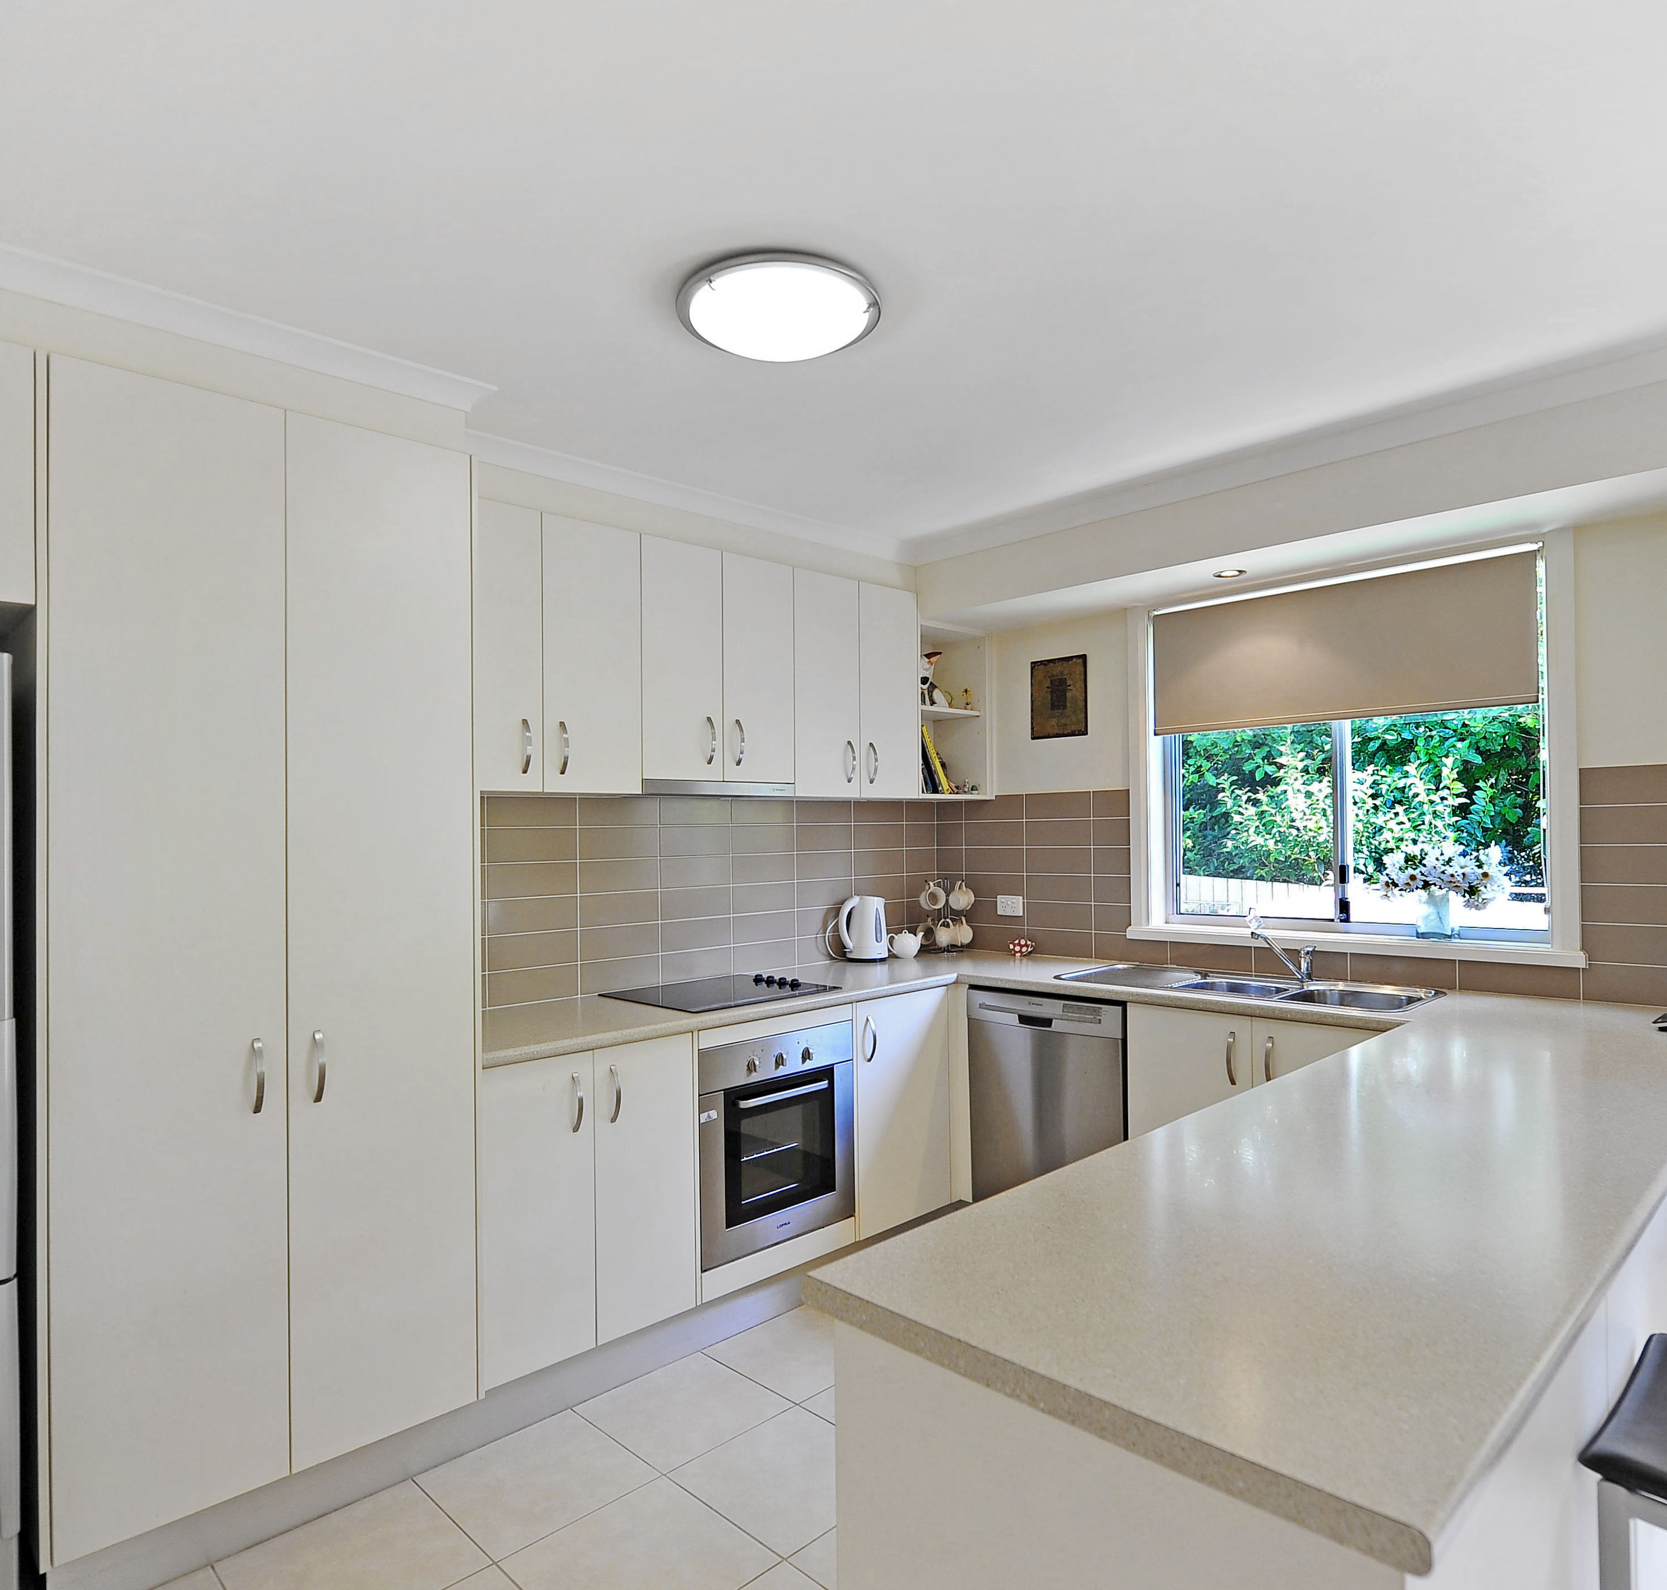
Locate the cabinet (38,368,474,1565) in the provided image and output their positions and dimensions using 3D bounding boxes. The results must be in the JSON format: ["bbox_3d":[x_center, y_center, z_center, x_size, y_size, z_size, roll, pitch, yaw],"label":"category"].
[{"bbox_3d":[-1.321,0.297,2.398,0.821,2.184,0.590,1,-2,-44],"label":"cabinet"}]

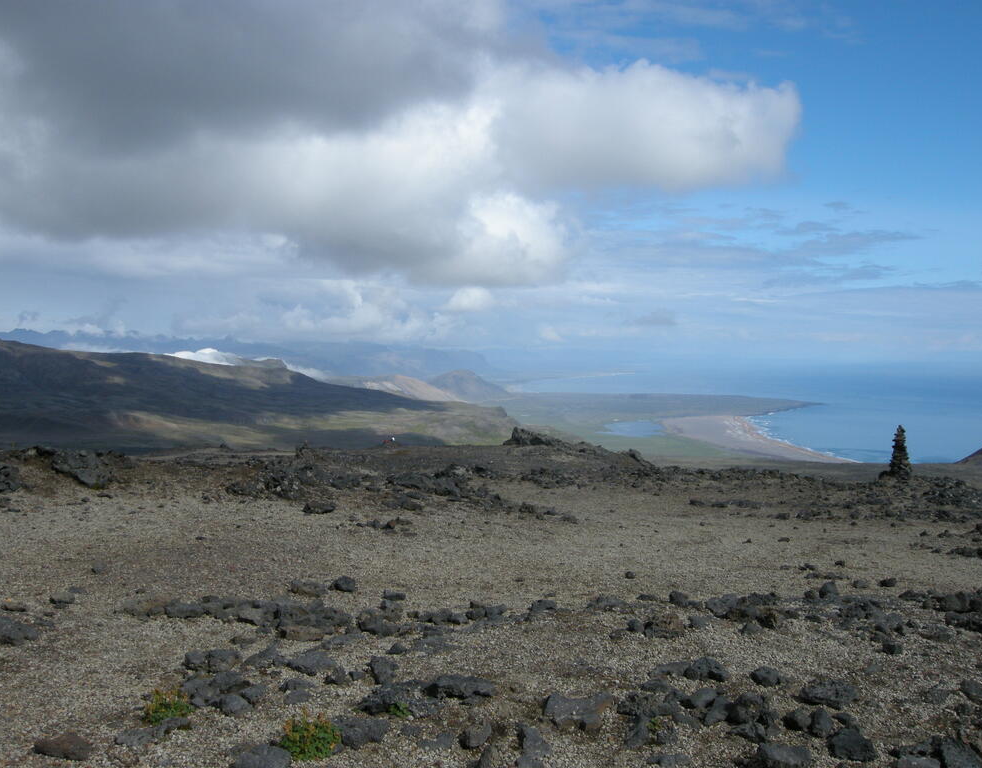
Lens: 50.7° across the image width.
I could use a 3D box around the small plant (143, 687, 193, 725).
[{"bbox_3d":[-1.493,1.496,4.794,0.231,0.167,0.208,-1,2,-17],"label":"small plant"}]

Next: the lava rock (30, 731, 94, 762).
[{"bbox_3d":[-1.833,1.546,4.429,0.265,0.093,0.199,-1,2,-23],"label":"lava rock"}]

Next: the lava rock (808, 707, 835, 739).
[{"bbox_3d":[1.493,1.533,4.676,0.127,0.118,0.139,1,2,18],"label":"lava rock"}]

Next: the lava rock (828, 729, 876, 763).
[{"bbox_3d":[1.521,1.521,4.356,0.210,0.119,0.179,1,2,19],"label":"lava rock"}]

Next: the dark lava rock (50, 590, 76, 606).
[{"bbox_3d":[-3.057,1.530,7.385,0.185,0.098,0.158,-1,2,-23],"label":"dark lava rock"}]

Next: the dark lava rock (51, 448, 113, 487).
[{"bbox_3d":[-6.413,1.327,16.256,0.973,0.595,0.730,-1,2,-22],"label":"dark lava rock"}]

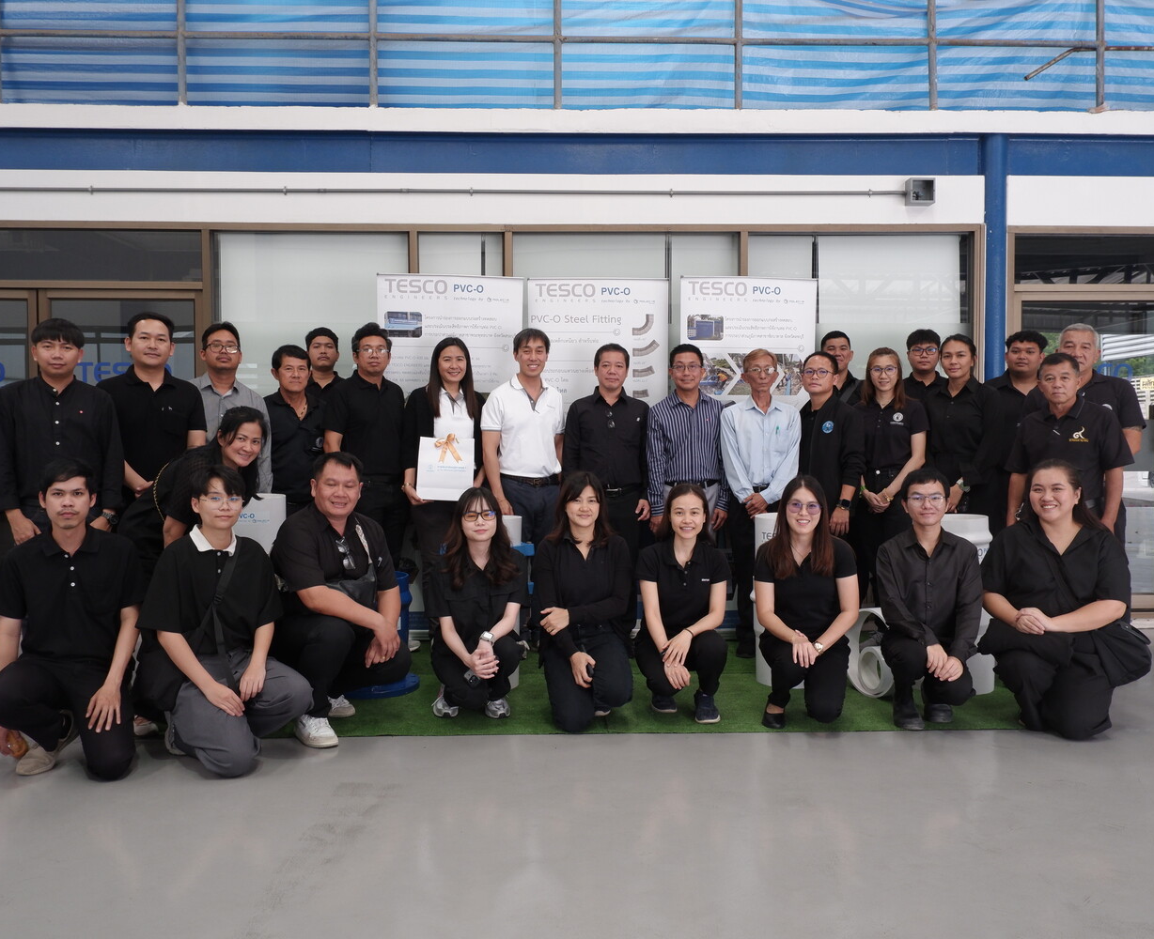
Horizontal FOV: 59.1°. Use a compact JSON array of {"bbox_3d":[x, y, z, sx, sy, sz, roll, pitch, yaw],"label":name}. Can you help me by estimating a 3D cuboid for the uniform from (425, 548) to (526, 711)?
[{"bbox_3d":[-0.440,0.655,4.400,0.440,0.670,0.550,0,1,-3],"label":"uniform"}]

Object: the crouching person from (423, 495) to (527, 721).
[{"bbox_3d":[-0.429,0.542,4.335,0.430,0.925,0.620,0,1,-3],"label":"crouching person"}]

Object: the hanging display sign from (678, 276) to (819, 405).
[{"bbox_3d":[0.982,-0.060,5.800,0.810,2.050,0.140,0,1,-6],"label":"hanging display sign"}]

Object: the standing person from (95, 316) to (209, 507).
[{"bbox_3d":[-1.848,0.154,4.420,0.500,1.690,0.310,0,1,-14],"label":"standing person"}]

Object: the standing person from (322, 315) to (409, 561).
[{"bbox_3d":[-1.145,0.106,5.470,0.480,1.787,0.320,0,1,-7],"label":"standing person"}]

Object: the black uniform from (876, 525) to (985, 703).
[{"bbox_3d":[1.450,0.594,4.236,0.430,0.705,0.560,0,1,6],"label":"black uniform"}]

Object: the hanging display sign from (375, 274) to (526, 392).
[{"bbox_3d":[-0.715,-0.061,5.770,0.840,2.060,0.100,0,1,-9],"label":"hanging display sign"}]

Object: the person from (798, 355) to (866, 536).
[{"bbox_3d":[1.365,0.176,5.520,0.470,1.644,0.320,1,2,30],"label":"person"}]

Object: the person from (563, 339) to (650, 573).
[{"bbox_3d":[0.161,0.149,5.420,0.490,1.650,0.300,0,1,-1],"label":"person"}]

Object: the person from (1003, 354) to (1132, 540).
[{"bbox_3d":[2.341,0.216,4.857,0.570,1.550,0.320,0,1,10],"label":"person"}]

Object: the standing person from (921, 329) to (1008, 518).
[{"bbox_3d":[1.869,0.162,4.930,0.450,1.650,0.310,1,2,23],"label":"standing person"}]

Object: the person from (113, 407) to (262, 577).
[{"bbox_3d":[-1.618,0.379,4.280,0.500,1.296,0.600,-1,2,-35],"label":"person"}]

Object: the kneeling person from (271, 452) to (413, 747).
[{"bbox_3d":[-0.965,0.482,4.120,0.560,1.100,0.680,-1,2,-27],"label":"kneeling person"}]

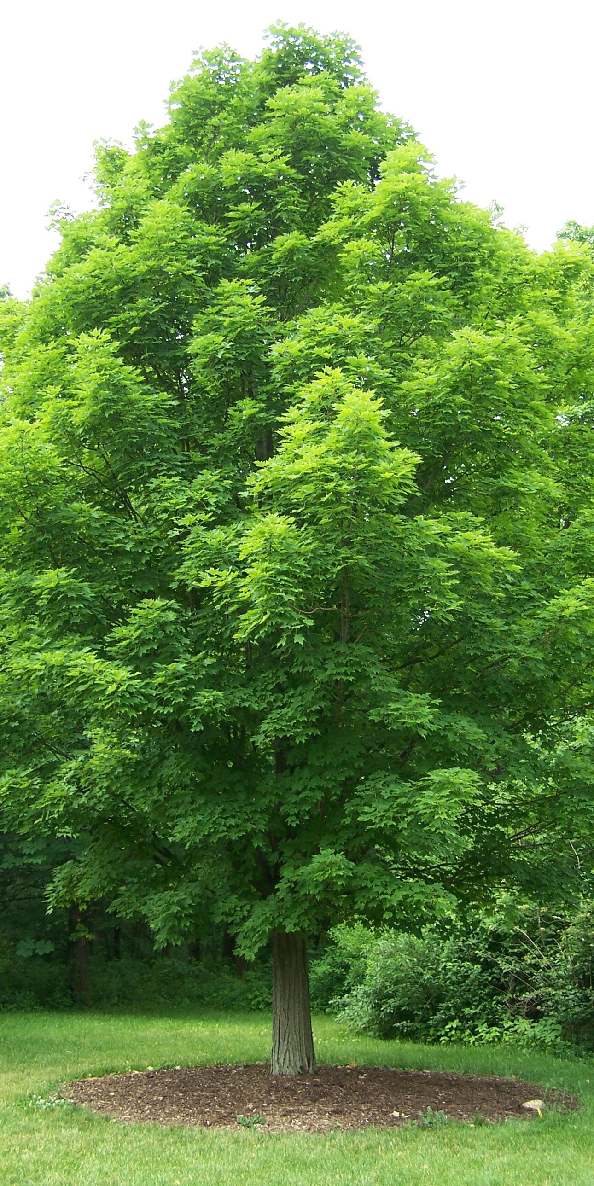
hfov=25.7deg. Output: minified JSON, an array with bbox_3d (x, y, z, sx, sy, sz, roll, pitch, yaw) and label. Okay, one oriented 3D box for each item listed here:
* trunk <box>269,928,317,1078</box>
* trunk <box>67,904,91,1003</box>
[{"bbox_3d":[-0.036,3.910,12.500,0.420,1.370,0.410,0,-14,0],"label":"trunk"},{"bbox_3d":[-3.789,6.279,22.654,0.360,1.787,0.360,0,-14,0],"label":"trunk"}]

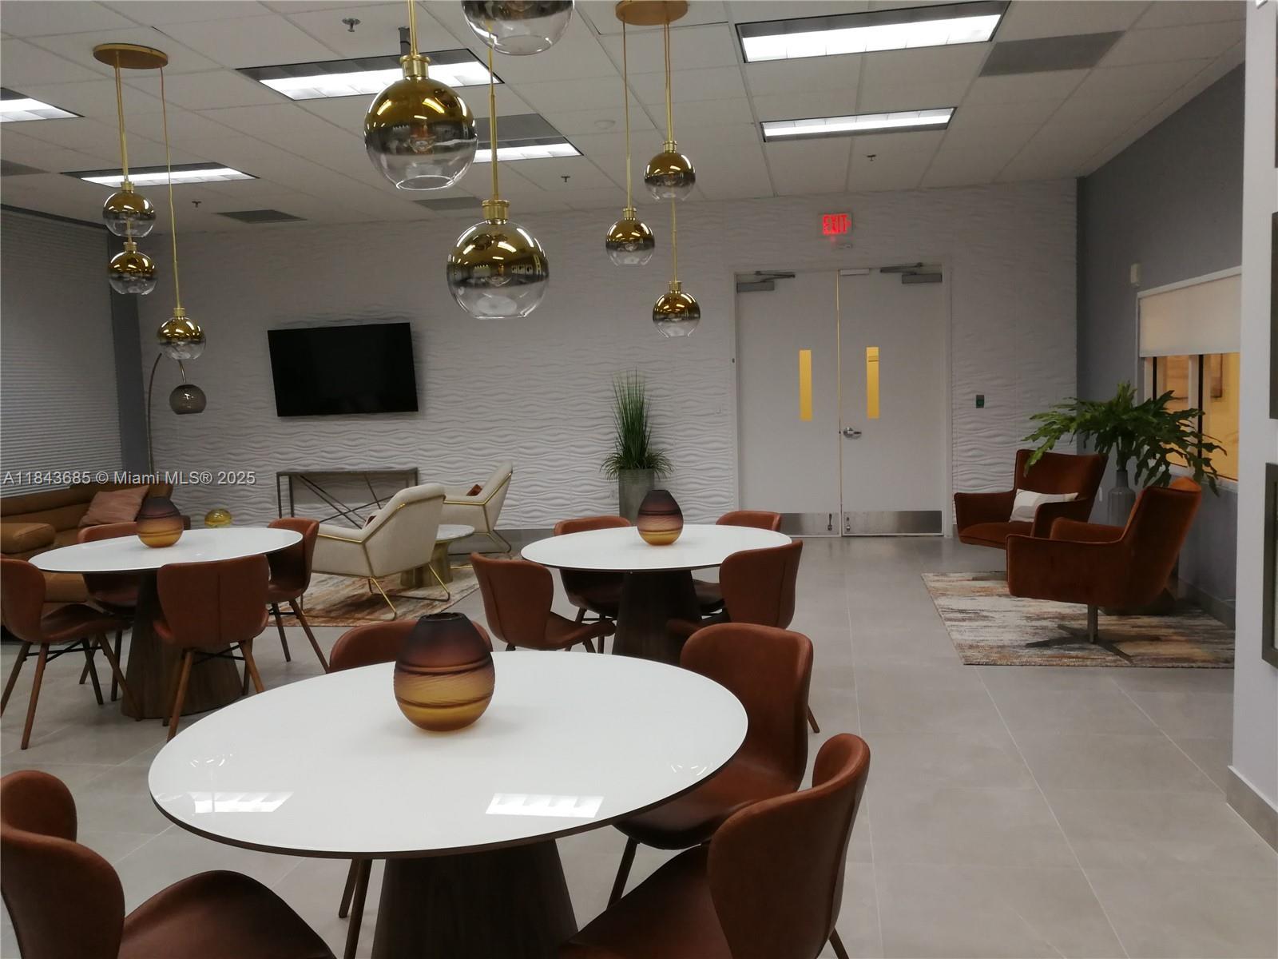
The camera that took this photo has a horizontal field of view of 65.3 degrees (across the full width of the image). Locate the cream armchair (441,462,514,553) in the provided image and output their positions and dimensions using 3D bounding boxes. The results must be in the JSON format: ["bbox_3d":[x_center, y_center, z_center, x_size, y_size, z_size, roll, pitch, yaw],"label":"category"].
[{"bbox_3d":[-1.471,0.294,8.639,0.790,0.830,0.710,-2,5,-5],"label":"cream armchair"}]

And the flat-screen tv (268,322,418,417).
[{"bbox_3d":[-2.905,-1.064,9.777,1.475,0.845,0.060,-1,14,11],"label":"flat-screen tv"}]

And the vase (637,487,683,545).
[{"bbox_3d":[0.092,0.163,4.465,0.205,0.245,0.205,-1,6,11],"label":"vase"}]

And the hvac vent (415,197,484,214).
[{"bbox_3d":[-1.656,-2.457,8.886,0.590,0.030,0.590,-1,6,11],"label":"hvac vent"}]

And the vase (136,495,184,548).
[{"bbox_3d":[-2.343,0.206,4.877,0.215,0.238,0.215,-2,5,0],"label":"vase"}]

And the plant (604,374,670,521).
[{"bbox_3d":[-0.022,-0.192,9.281,0.630,1.580,0.600,-1,5,11],"label":"plant"}]

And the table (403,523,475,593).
[{"bbox_3d":[-1.650,0.608,7.703,0.780,0.390,0.780,-2,5,0],"label":"table"}]

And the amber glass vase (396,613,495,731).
[{"bbox_3d":[-0.410,0.396,2.099,0.212,0.235,0.212,-2,5,0],"label":"amber glass vase"}]

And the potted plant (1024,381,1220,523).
[{"bbox_3d":[2.885,-0.126,6.016,1.050,0.930,0.950,-1,6,11],"label":"potted plant"}]

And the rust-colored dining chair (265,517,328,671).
[{"bbox_3d":[-1.949,0.632,5.214,0.480,0.820,0.540,3,7,42],"label":"rust-colored dining chair"}]

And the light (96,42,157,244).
[{"bbox_3d":[-2.417,-1.571,4.675,0.225,0.860,0.225,-1,6,11],"label":"light"}]

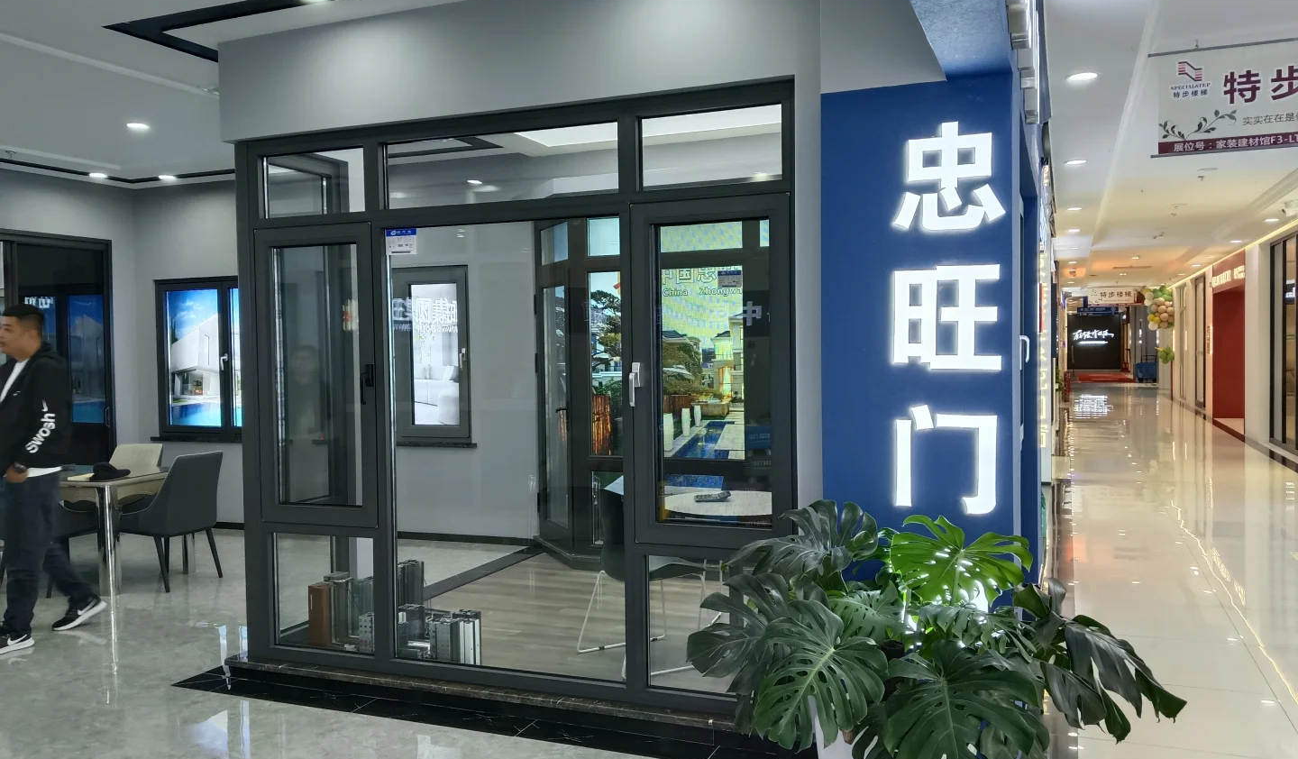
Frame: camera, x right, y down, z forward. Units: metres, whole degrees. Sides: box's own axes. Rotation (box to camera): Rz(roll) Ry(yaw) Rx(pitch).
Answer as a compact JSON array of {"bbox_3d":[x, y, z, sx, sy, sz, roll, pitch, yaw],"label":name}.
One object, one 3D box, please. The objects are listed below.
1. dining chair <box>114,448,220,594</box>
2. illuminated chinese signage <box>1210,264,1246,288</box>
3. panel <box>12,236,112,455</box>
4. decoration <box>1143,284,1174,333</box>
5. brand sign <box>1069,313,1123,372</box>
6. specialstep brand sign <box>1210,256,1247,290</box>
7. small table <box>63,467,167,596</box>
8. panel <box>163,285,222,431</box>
[{"bbox_3d":[-3.304,0.961,6.720,0.520,0.880,0.490,0,2,21],"label":"dining chair"},{"bbox_3d":[10.127,-1.772,17.104,0.100,0.240,4.000,0,2,23],"label":"illuminated chinese signage"},{"bbox_3d":[-5.149,0.001,8.630,0.070,2.380,0.950,0,2,21],"label":"panel"},{"bbox_3d":[14.806,-2.075,28.300,0.900,1.340,0.800,0,2,21],"label":"decoration"},{"bbox_3d":[21.501,-1.819,47.000,2.450,2.700,0.100,0,2,23],"label":"brand sign"},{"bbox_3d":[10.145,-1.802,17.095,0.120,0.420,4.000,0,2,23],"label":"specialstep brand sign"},{"bbox_3d":[-3.987,1.030,6.892,1.300,0.750,0.780,0,2,21],"label":"small table"},{"bbox_3d":[-4.139,-0.190,8.859,0.621,1.234,0.030,0,2,21],"label":"panel"}]

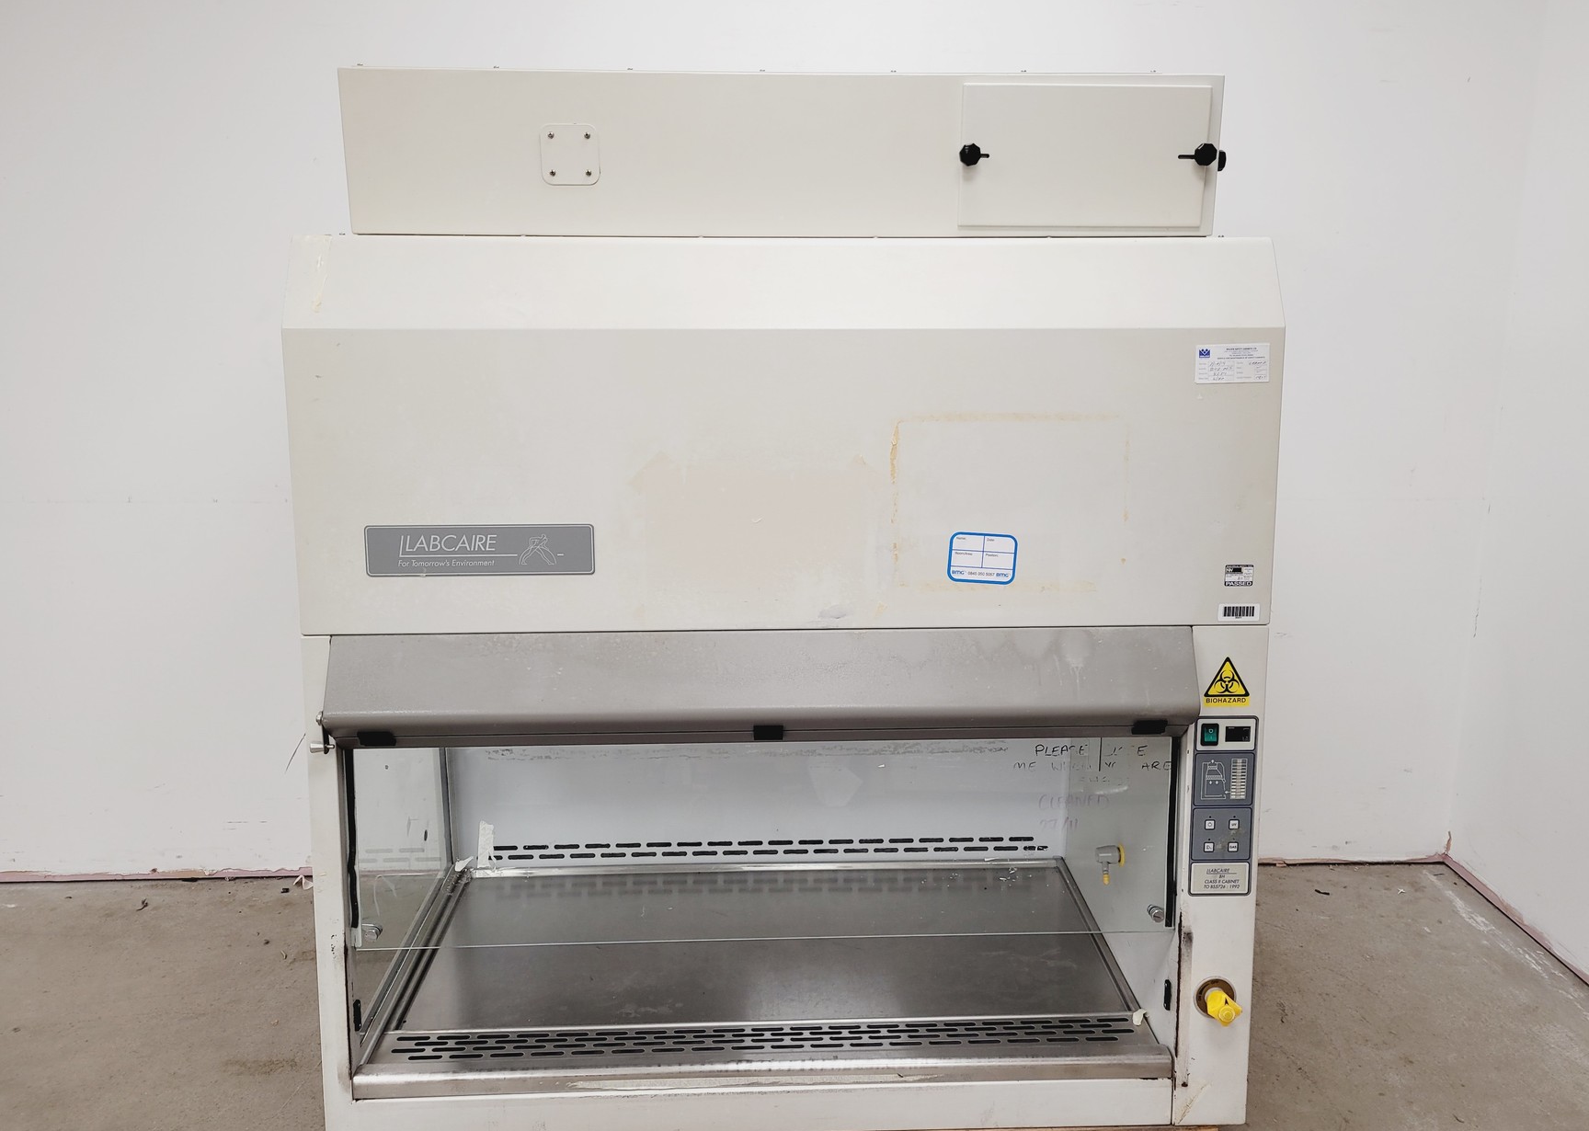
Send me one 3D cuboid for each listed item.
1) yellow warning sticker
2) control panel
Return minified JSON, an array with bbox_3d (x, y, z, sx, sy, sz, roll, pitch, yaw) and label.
[{"bbox_3d":[0.610,0.165,1.683,0.066,0.072,0.002,-1,7,-2],"label":"yellow warning sticker"},{"bbox_3d":[0.614,0.345,1.702,0.090,0.264,0.008,-1,7,-2],"label":"control panel"}]

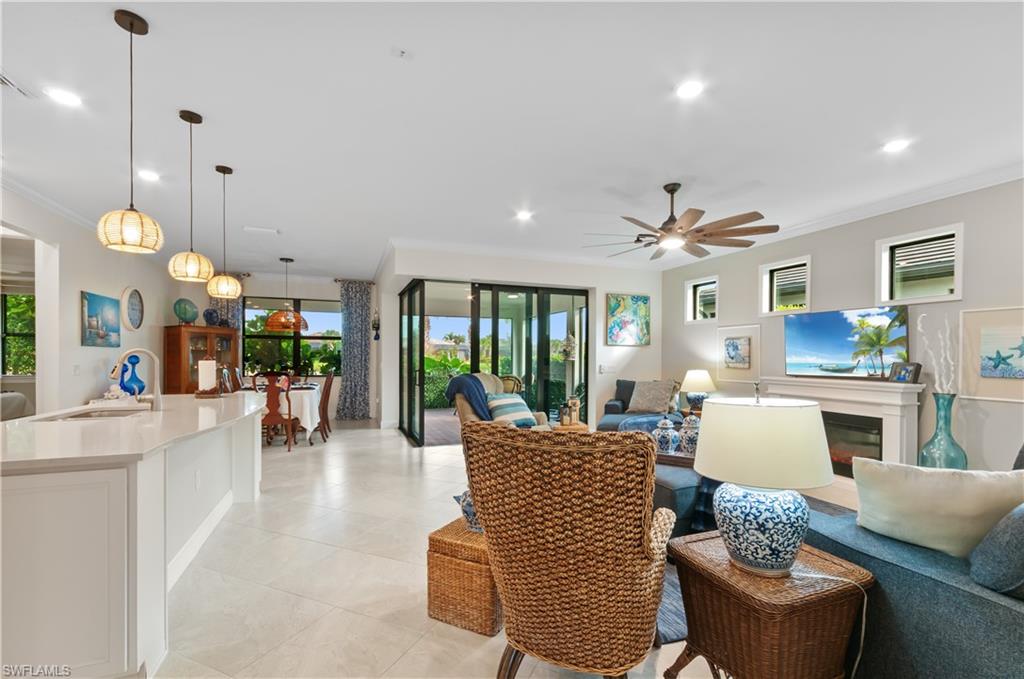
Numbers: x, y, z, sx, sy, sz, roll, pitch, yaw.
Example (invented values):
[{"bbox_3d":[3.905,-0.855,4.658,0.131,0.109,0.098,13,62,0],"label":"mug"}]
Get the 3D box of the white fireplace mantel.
[{"bbox_3d":[3.468,0.957,4.609,0.360,1.008,1.432,1,-2,-22],"label":"white fireplace mantel"}]

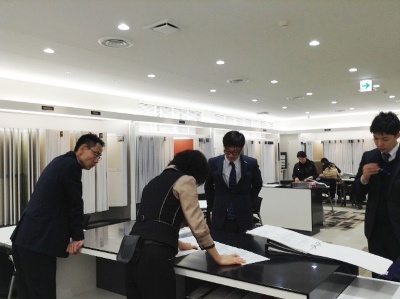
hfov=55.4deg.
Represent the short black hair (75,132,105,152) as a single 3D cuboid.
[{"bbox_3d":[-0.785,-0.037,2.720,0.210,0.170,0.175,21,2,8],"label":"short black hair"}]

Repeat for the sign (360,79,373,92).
[{"bbox_3d":[2.998,-1.142,6.850,0.210,0.220,0.060,-2,-1,36],"label":"sign"}]

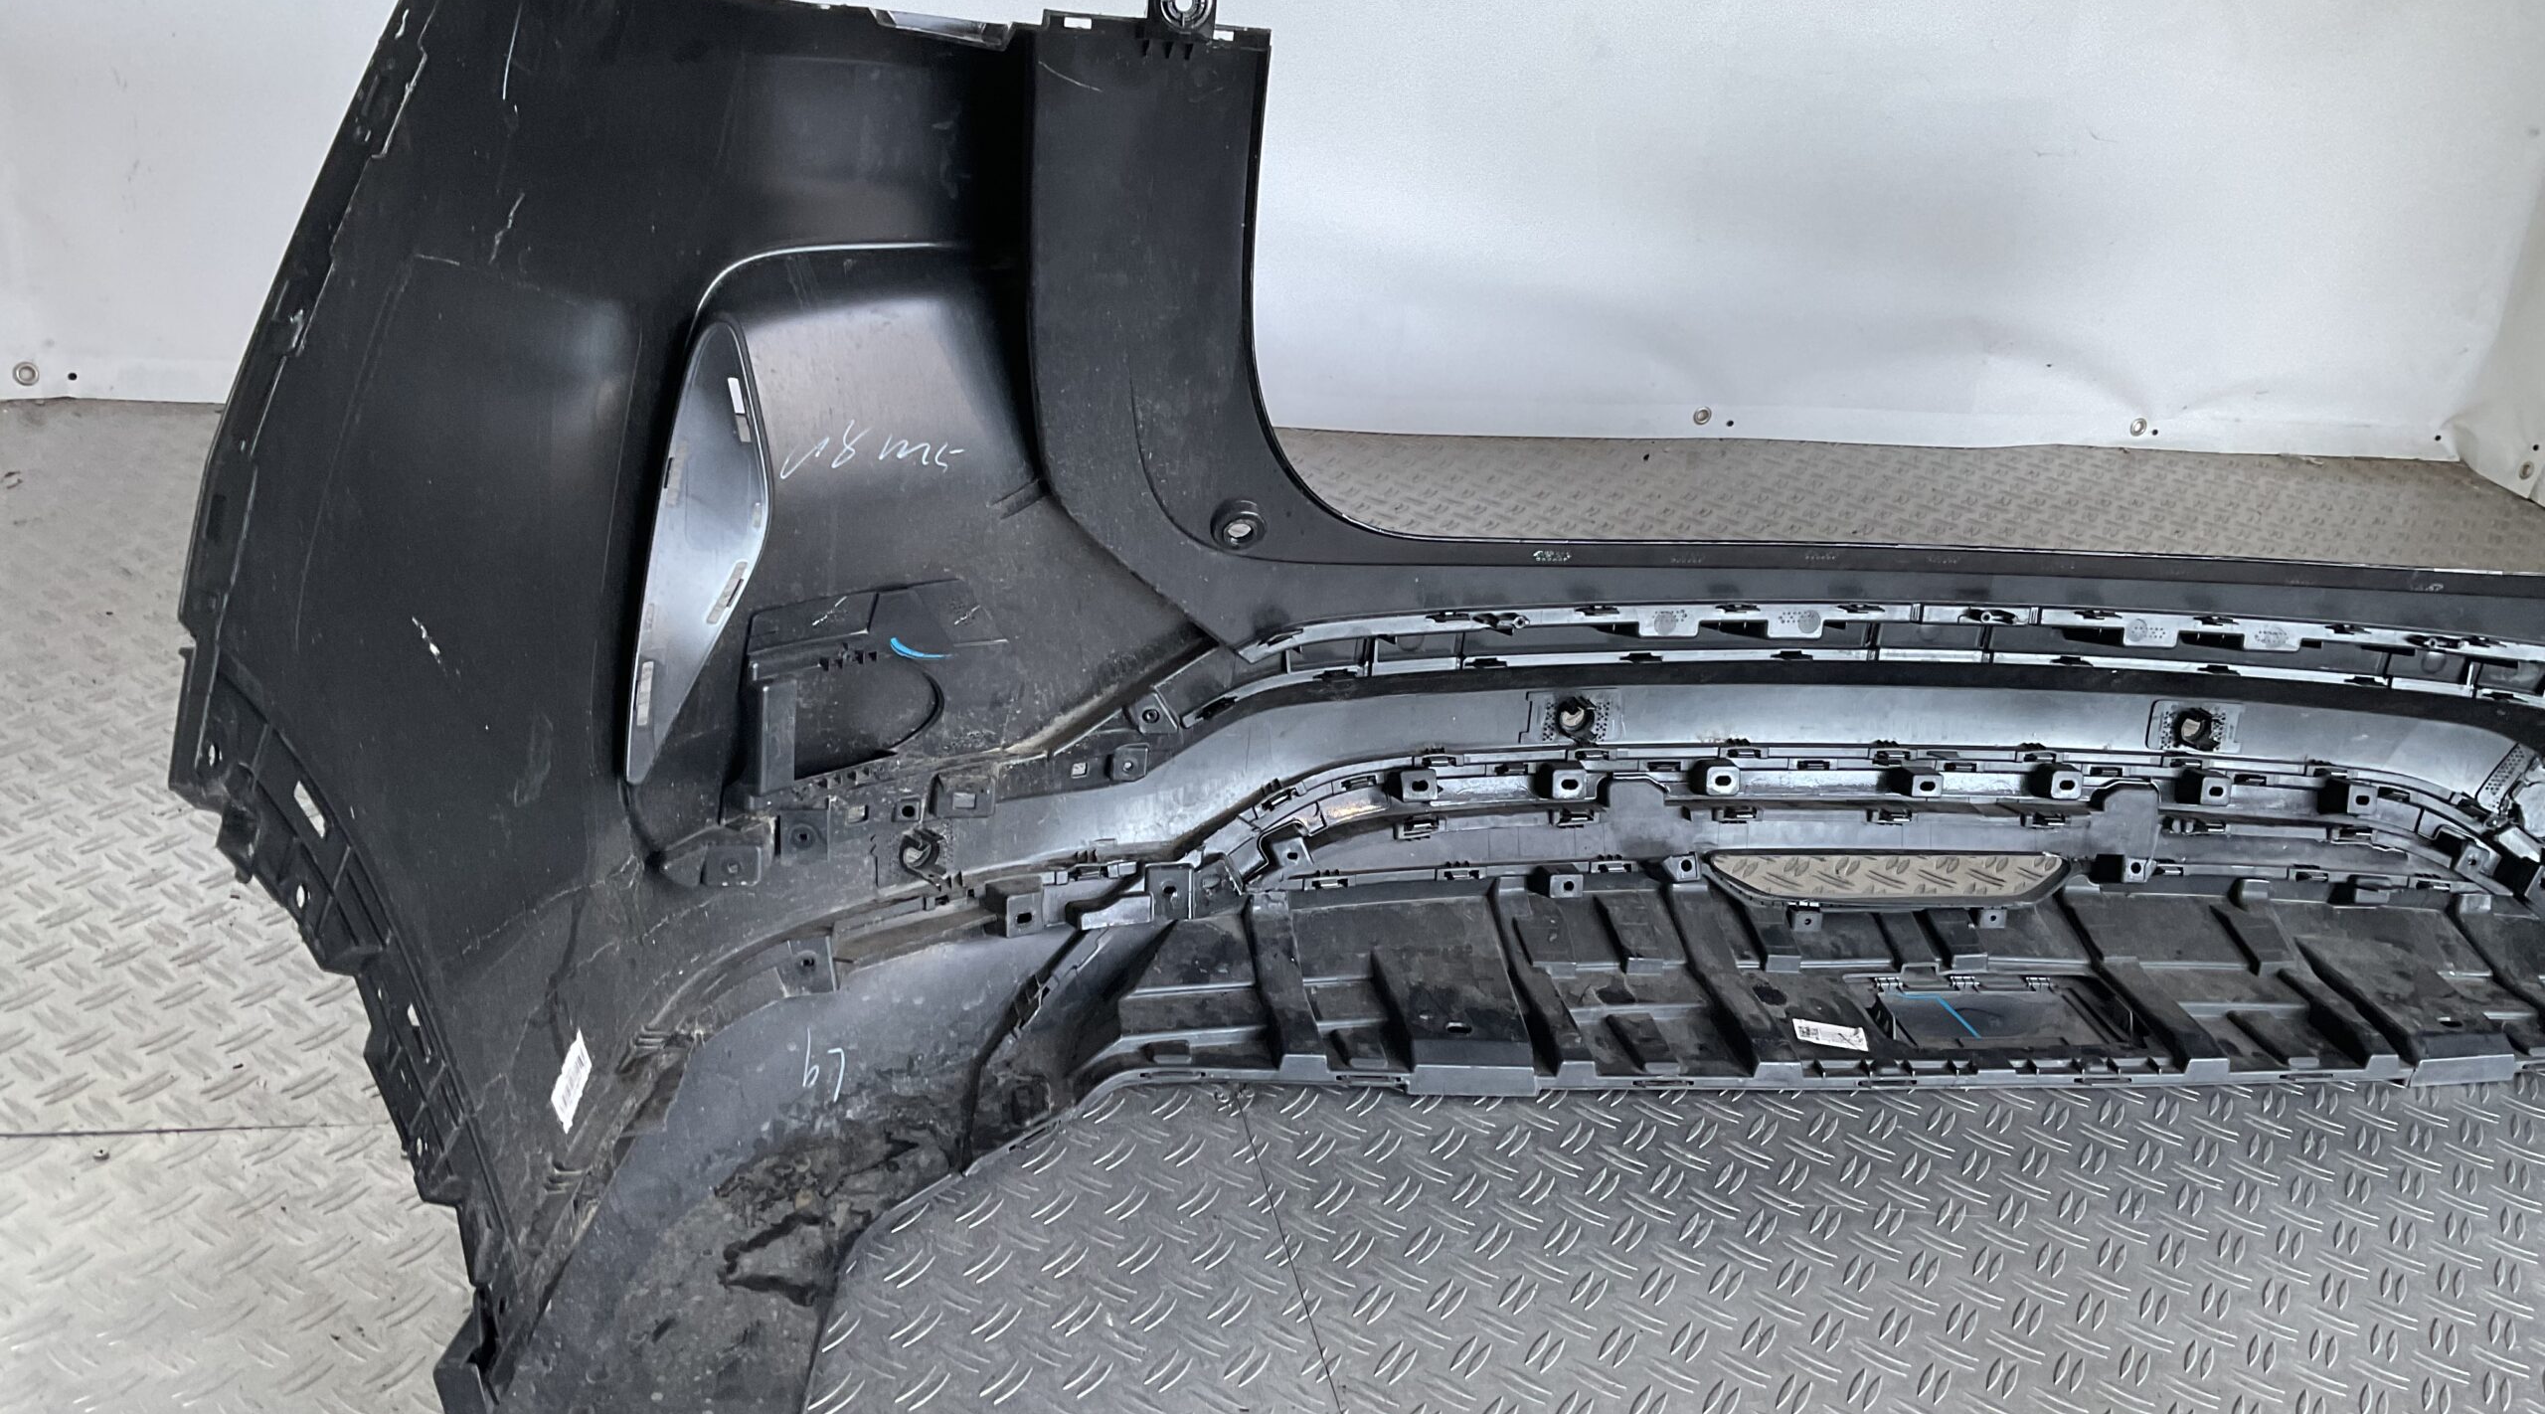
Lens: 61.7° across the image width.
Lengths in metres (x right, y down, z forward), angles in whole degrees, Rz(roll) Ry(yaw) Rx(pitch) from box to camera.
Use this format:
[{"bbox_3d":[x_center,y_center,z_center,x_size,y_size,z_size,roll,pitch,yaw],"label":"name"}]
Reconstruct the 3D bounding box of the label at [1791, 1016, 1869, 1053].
[{"bbox_3d":[0.347,0.203,1.325,0.044,0.001,0.021,8,32,-4],"label":"label"}]

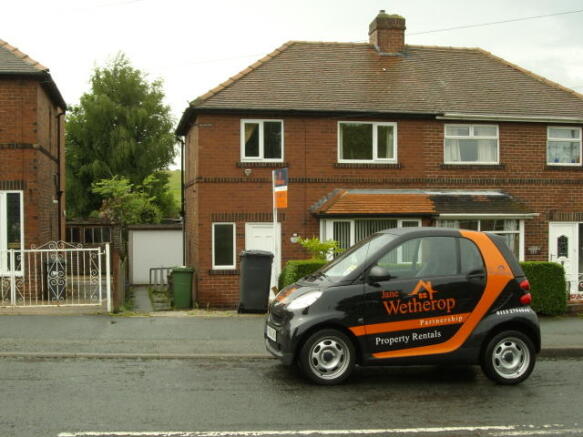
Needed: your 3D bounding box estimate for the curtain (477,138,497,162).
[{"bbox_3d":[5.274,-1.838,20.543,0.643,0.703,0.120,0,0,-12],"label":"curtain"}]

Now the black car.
[{"bbox_3d":[1.080,0.863,8.100,2.695,1.530,1.570,2,0,-12],"label":"black car"}]

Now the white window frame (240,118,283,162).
[{"bbox_3d":[-0.735,-1.952,19.133,1.104,1.083,0.100,0,0,-12],"label":"white window frame"}]

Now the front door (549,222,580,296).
[{"bbox_3d":[7.494,1.135,20.892,0.929,2.049,0.100,0,0,-12],"label":"front door"}]

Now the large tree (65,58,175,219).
[{"bbox_3d":[-7.945,-2.584,35.000,5.174,10.168,5.174,0,0,-12],"label":"large tree"}]

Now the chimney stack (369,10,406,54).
[{"bbox_3d":[2.717,-5.222,21.599,0.842,1.213,0.750,0,0,-12],"label":"chimney stack"}]

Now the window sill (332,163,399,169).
[{"bbox_3d":[1.976,-1.344,19.651,1.795,0.121,0.150,0,0,-12],"label":"window sill"}]

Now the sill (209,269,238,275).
[{"bbox_3d":[-1.646,1.306,18.504,0.750,0.122,0.160,0,0,-12],"label":"sill"}]

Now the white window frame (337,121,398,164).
[{"bbox_3d":[1.981,-1.962,19.711,1.627,1.085,0.100,0,0,-12],"label":"white window frame"}]

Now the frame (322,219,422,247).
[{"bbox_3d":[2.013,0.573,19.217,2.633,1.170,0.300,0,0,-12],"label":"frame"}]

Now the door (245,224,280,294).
[{"bbox_3d":[-0.704,1.104,18.791,0.889,1.996,0.100,0,0,-12],"label":"door"}]

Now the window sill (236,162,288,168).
[{"bbox_3d":[-0.744,-1.326,19.072,1.310,0.125,0.150,0,0,-12],"label":"window sill"}]

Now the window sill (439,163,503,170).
[{"bbox_3d":[4.730,-1.350,19.890,1.810,0.123,0.160,0,0,-12],"label":"window sill"}]

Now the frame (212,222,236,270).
[{"bbox_3d":[-1.651,0.680,18.554,0.579,1.155,0.100,0,0,-12],"label":"frame"}]

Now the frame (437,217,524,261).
[{"bbox_3d":[4.816,0.597,19.326,2.438,1.246,0.120,0,0,-12],"label":"frame"}]

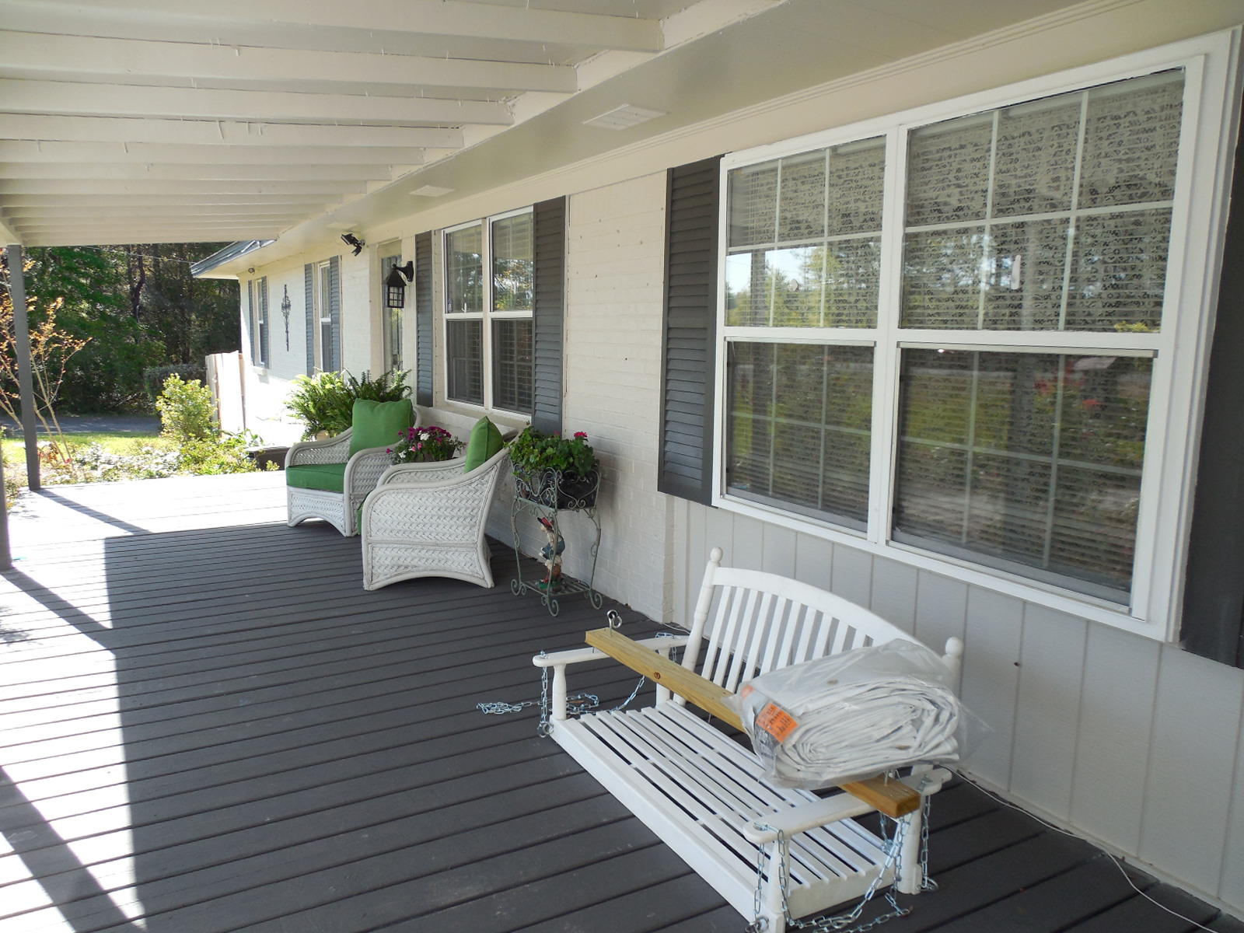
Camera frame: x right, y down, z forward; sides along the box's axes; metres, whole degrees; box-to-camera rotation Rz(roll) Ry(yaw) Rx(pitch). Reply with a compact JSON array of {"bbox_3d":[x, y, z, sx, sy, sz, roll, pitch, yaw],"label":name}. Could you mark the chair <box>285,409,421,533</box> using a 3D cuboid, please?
[{"bbox_3d":[-1.890,-0.017,6.473,0.670,0.840,0.810,6,10,29],"label":"chair"}]

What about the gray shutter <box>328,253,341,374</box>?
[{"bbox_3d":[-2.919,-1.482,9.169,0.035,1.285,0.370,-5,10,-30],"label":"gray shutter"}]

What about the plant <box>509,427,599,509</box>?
[{"bbox_3d":[-0.333,-0.004,4.440,0.280,0.360,0.460,-5,10,-30],"label":"plant"}]

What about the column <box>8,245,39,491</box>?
[{"bbox_3d":[-4.951,-0.795,7.446,0.095,2.000,0.095,-4,10,-30],"label":"column"}]

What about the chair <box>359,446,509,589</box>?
[{"bbox_3d":[-1.022,0.194,5.158,0.830,0.850,0.680,-1,9,-8],"label":"chair"}]

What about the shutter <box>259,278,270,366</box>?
[{"bbox_3d":[-5.274,-2.127,13.309,0.050,1.360,0.420,-4,10,-30],"label":"shutter"}]

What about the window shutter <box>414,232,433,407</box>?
[{"bbox_3d":[-1.483,-1.089,6.750,0.035,1.285,0.370,-5,10,-30],"label":"window shutter"}]

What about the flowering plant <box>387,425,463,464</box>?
[{"bbox_3d":[-1.314,-0.120,6.000,0.460,0.320,0.380,-2,9,-17],"label":"flowering plant"}]

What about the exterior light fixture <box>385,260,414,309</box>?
[{"bbox_3d":[-1.836,-1.492,7.398,0.215,0.374,0.170,-4,10,-30],"label":"exterior light fixture"}]

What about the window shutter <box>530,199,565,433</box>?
[{"bbox_3d":[-0.405,-0.799,4.931,0.035,1.285,0.370,-5,10,-30],"label":"window shutter"}]

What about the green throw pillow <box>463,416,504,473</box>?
[{"bbox_3d":[-0.794,-0.038,5.174,0.200,0.460,0.460,6,8,-9],"label":"green throw pillow"}]

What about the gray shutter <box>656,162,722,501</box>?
[{"bbox_3d":[0.281,-0.551,3.785,0.035,1.395,0.400,-5,10,-30],"label":"gray shutter"}]

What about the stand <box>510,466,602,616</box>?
[{"bbox_3d":[-0.324,0.345,4.473,0.270,0.680,0.450,-5,10,-30],"label":"stand"}]

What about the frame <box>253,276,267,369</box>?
[{"bbox_3d":[-5.664,-2.260,14.066,0.100,1.320,0.980,-4,10,-30],"label":"frame"}]

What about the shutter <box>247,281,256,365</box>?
[{"bbox_3d":[-5.734,-2.220,13.919,0.035,1.285,0.365,-5,10,-30],"label":"shutter"}]

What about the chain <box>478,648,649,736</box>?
[{"bbox_3d":[-0.238,0.740,3.221,0.500,0.290,0.390,-5,10,-30],"label":"chain"}]

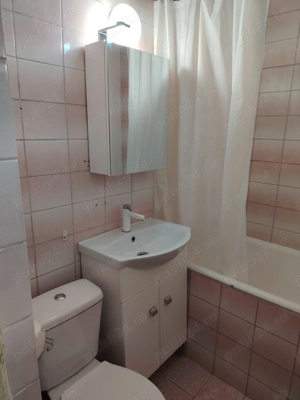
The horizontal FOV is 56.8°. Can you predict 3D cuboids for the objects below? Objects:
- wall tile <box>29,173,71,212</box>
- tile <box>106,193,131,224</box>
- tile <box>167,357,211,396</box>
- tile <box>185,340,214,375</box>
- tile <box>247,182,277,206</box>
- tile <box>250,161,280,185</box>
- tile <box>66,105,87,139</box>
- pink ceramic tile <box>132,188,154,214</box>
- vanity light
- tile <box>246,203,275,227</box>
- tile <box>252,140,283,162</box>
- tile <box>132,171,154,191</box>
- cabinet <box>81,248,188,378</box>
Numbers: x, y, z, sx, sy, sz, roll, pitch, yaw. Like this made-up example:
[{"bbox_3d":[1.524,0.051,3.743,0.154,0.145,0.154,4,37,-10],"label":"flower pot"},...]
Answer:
[{"bbox_3d":[-0.450,-0.039,1.256,0.010,0.150,0.200,13,19,41],"label":"wall tile"},{"bbox_3d":[-0.180,0.040,1.575,0.010,0.150,0.200,13,19,40],"label":"tile"},{"bbox_3d":[0.229,1.034,1.634,0.199,0.010,0.202,13,19,40],"label":"tile"},{"bbox_3d":[0.302,0.942,1.689,0.200,0.138,0.010,13,19,40],"label":"tile"},{"bbox_3d":[0.815,-0.047,2.005,0.200,0.150,0.010,13,19,41],"label":"tile"},{"bbox_3d":[0.810,-0.193,1.949,0.200,0.150,0.010,13,19,40],"label":"tile"},{"bbox_3d":[-0.308,-0.368,1.319,0.010,0.150,0.200,13,19,40],"label":"tile"},{"bbox_3d":[-0.046,0.005,1.718,0.010,0.150,0.198,13,19,40],"label":"pink ceramic tile"},{"bbox_3d":[-0.099,-0.850,1.357,0.077,0.208,0.208,13,19,40],"label":"vanity light"},{"bbox_3d":[0.813,0.102,2.042,0.200,0.150,0.010,13,19,41],"label":"tile"},{"bbox_3d":[0.820,-0.344,1.930,0.200,0.150,0.010,13,19,41],"label":"tile"},{"bbox_3d":[-0.043,-0.142,1.680,0.010,0.150,0.198,13,19,40],"label":"tile"},{"bbox_3d":[-0.071,0.601,1.595,0.322,0.744,0.520,13,19,40],"label":"cabinet"}]

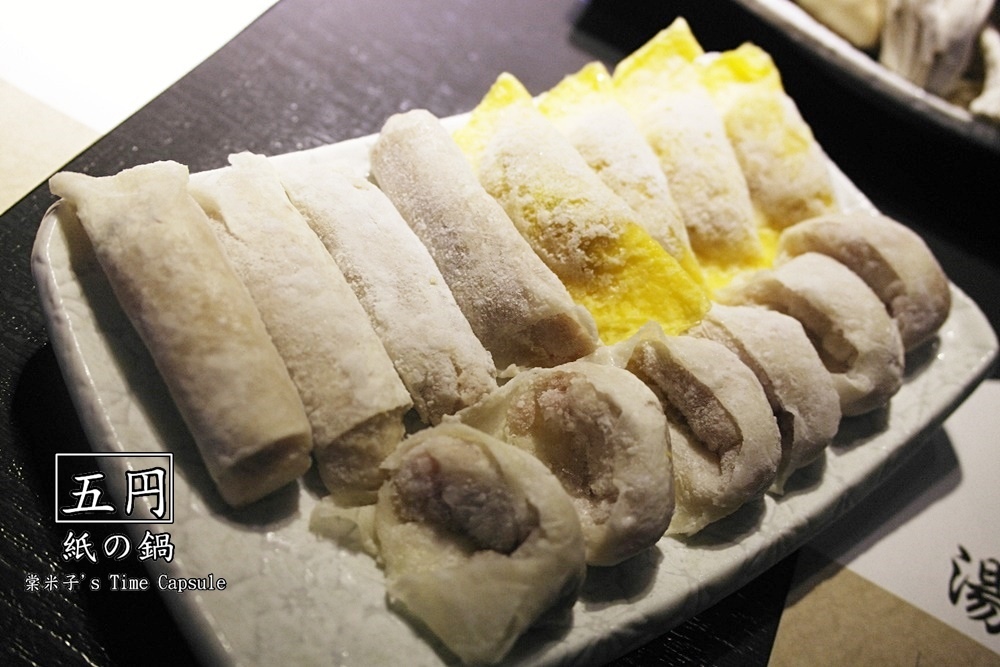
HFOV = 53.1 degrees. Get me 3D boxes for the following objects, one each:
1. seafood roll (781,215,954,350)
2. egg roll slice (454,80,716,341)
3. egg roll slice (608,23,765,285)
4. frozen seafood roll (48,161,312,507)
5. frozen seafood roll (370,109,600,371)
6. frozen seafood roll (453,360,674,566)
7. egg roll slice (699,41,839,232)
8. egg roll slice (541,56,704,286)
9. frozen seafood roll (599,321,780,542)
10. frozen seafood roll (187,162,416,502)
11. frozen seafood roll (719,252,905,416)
[{"bbox_3d":[0.111,-0.017,0.301,0.050,0.030,0.029,41,51,15],"label":"seafood roll"},{"bbox_3d":[0.021,-0.034,0.280,0.036,0.024,0.085,-27,72,-34],"label":"egg roll slice"},{"bbox_3d":[0.062,-0.059,0.313,0.030,0.023,0.086,-6,65,-24],"label":"egg roll slice"},{"bbox_3d":[-0.069,-0.003,0.225,0.024,0.023,0.083,-21,69,-32],"label":"frozen seafood roll"},{"bbox_3d":[-0.006,-0.026,0.267,0.024,0.023,0.080,-21,66,-32],"label":"frozen seafood roll"},{"bbox_3d":[0.018,0.028,0.230,0.033,0.032,0.051,-25,64,-33],"label":"frozen seafood roll"},{"bbox_3d":[0.088,-0.065,0.330,0.030,0.023,0.072,-6,65,-24],"label":"egg roll slice"},{"bbox_3d":[0.037,-0.051,0.301,0.030,0.023,0.078,-17,69,-30],"label":"egg roll slice"},{"bbox_3d":[0.049,0.022,0.246,0.030,0.032,0.051,-16,59,-30],"label":"frozen seafood roll"},{"bbox_3d":[-0.047,-0.003,0.232,0.025,0.023,0.083,-17,67,-30],"label":"frozen seafood roll"},{"bbox_3d":[0.090,-0.001,0.281,0.029,0.030,0.051,-27,65,-34],"label":"frozen seafood roll"}]

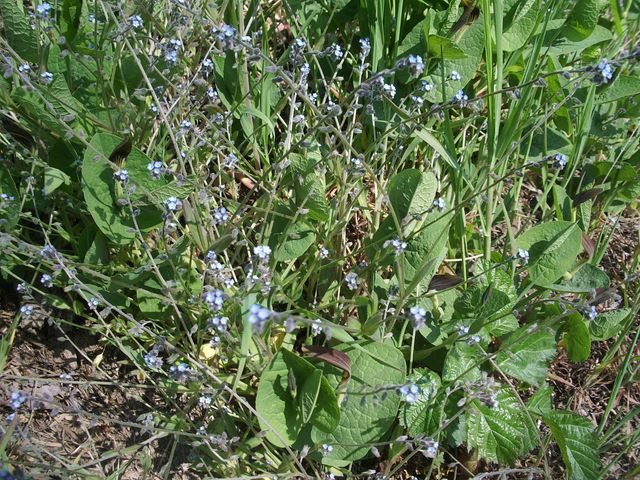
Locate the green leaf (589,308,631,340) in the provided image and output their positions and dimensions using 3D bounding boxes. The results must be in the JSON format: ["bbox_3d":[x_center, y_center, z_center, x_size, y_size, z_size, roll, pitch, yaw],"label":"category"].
[{"bbox_3d":[0.242,0.070,0.540,0.042,0.007,0.022,-20,56,-15],"label":"green leaf"}]

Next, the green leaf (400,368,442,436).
[{"bbox_3d":[0.078,0.126,0.500,0.032,0.010,0.055,10,53,4],"label":"green leaf"}]

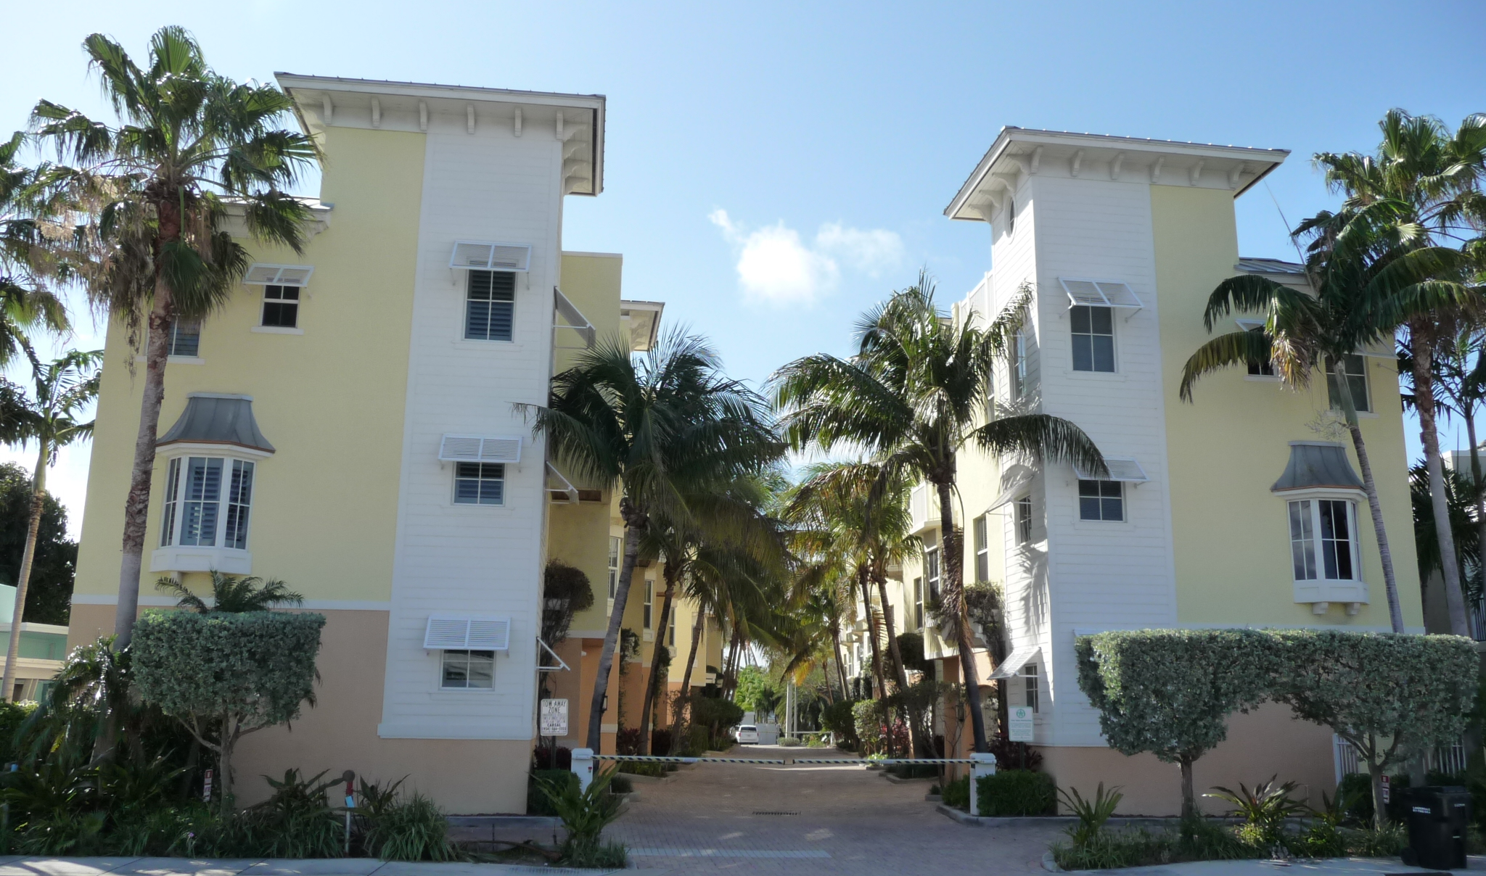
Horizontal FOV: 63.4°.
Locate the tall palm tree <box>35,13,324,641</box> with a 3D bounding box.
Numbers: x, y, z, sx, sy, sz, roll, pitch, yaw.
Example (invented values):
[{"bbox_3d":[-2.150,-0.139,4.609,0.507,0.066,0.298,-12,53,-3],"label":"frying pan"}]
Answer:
[{"bbox_3d":[-9.282,-0.412,18.719,4.500,12.400,4.500,2,-13,-7],"label":"tall palm tree"}]

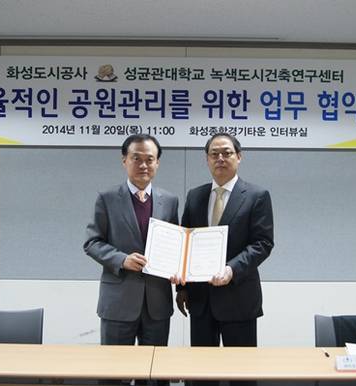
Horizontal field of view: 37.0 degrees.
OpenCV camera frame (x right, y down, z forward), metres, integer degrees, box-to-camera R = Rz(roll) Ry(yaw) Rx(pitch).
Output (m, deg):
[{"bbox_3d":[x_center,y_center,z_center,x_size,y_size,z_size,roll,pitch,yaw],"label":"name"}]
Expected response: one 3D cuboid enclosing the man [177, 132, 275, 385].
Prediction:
[{"bbox_3d":[0.243,0.560,2.770,0.520,1.750,0.420,0,0,14],"label":"man"}]

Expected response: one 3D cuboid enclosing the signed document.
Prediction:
[{"bbox_3d":[0.042,0.291,2.620,0.410,0.300,0.070,5,-28,0],"label":"signed document"}]

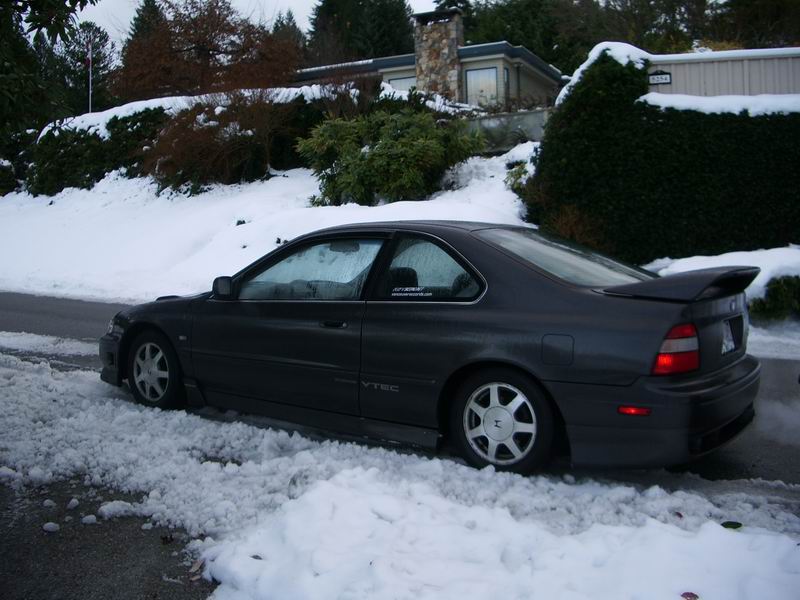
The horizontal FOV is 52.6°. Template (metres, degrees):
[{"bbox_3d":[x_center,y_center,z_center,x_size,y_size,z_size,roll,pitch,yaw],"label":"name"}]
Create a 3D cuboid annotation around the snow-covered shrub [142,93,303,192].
[{"bbox_3d":[-4.718,-4.186,21.500,4.100,2.660,2.600,0,1,22],"label":"snow-covered shrub"}]

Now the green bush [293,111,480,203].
[{"bbox_3d":[-0.240,-3.236,18.500,4.100,2.200,2.900,0,1,22],"label":"green bush"}]

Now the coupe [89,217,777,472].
[{"bbox_3d":[-0.043,0.159,5.422,4.660,1.370,1.800,3,3,36],"label":"coupe"}]

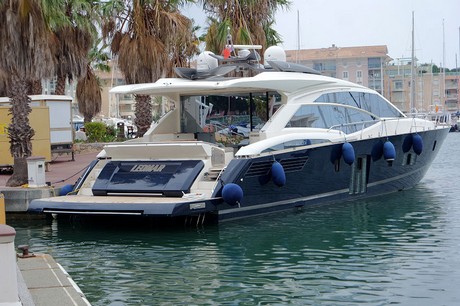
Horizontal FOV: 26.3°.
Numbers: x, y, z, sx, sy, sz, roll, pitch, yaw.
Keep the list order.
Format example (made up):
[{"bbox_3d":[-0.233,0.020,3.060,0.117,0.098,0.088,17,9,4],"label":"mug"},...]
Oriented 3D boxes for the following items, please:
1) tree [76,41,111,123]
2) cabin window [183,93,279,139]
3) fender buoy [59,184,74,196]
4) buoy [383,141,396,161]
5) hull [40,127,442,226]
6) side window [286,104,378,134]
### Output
[{"bbox_3d":[-9.448,-4.092,65.911,2.800,7.180,2.800,-1,1,0],"label":"tree"},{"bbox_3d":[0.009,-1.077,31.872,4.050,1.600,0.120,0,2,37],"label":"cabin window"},{"bbox_3d":[-4.978,1.286,30.652,0.600,0.640,0.600,0,2,37],"label":"fender buoy"},{"bbox_3d":[5.647,-0.070,34.619,0.460,0.750,0.460,-1,1,0],"label":"buoy"},{"bbox_3d":[3.210,0.445,36.288,5.500,2.600,22.600,0,2,37],"label":"hull"},{"bbox_3d":[3.503,-1.117,33.435,0.150,1.000,6.300,-10,-4,33],"label":"side window"}]

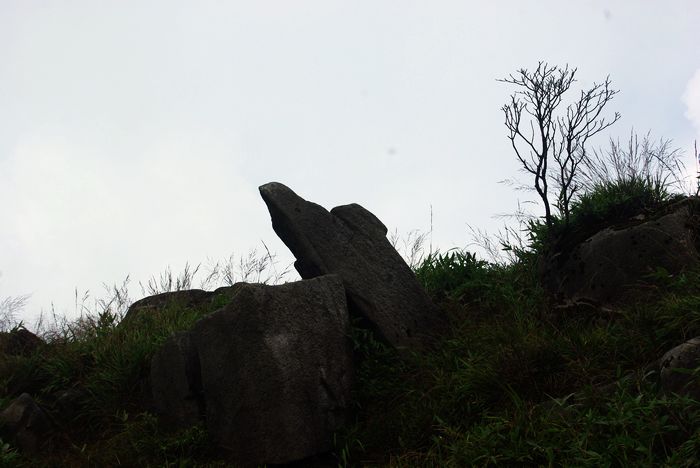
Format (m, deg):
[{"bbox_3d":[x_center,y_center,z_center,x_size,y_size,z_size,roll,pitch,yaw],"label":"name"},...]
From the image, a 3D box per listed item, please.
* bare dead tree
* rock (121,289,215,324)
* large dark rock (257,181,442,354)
[{"bbox_3d":[2.619,-1.101,13.800,1.480,2.100,1.250,0,-11,0],"label":"bare dead tree"},{"bbox_3d":[-2.258,0.939,13.800,1.200,0.550,0.850,0,-11,0],"label":"rock"},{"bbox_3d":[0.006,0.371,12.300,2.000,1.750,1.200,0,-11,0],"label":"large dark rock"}]

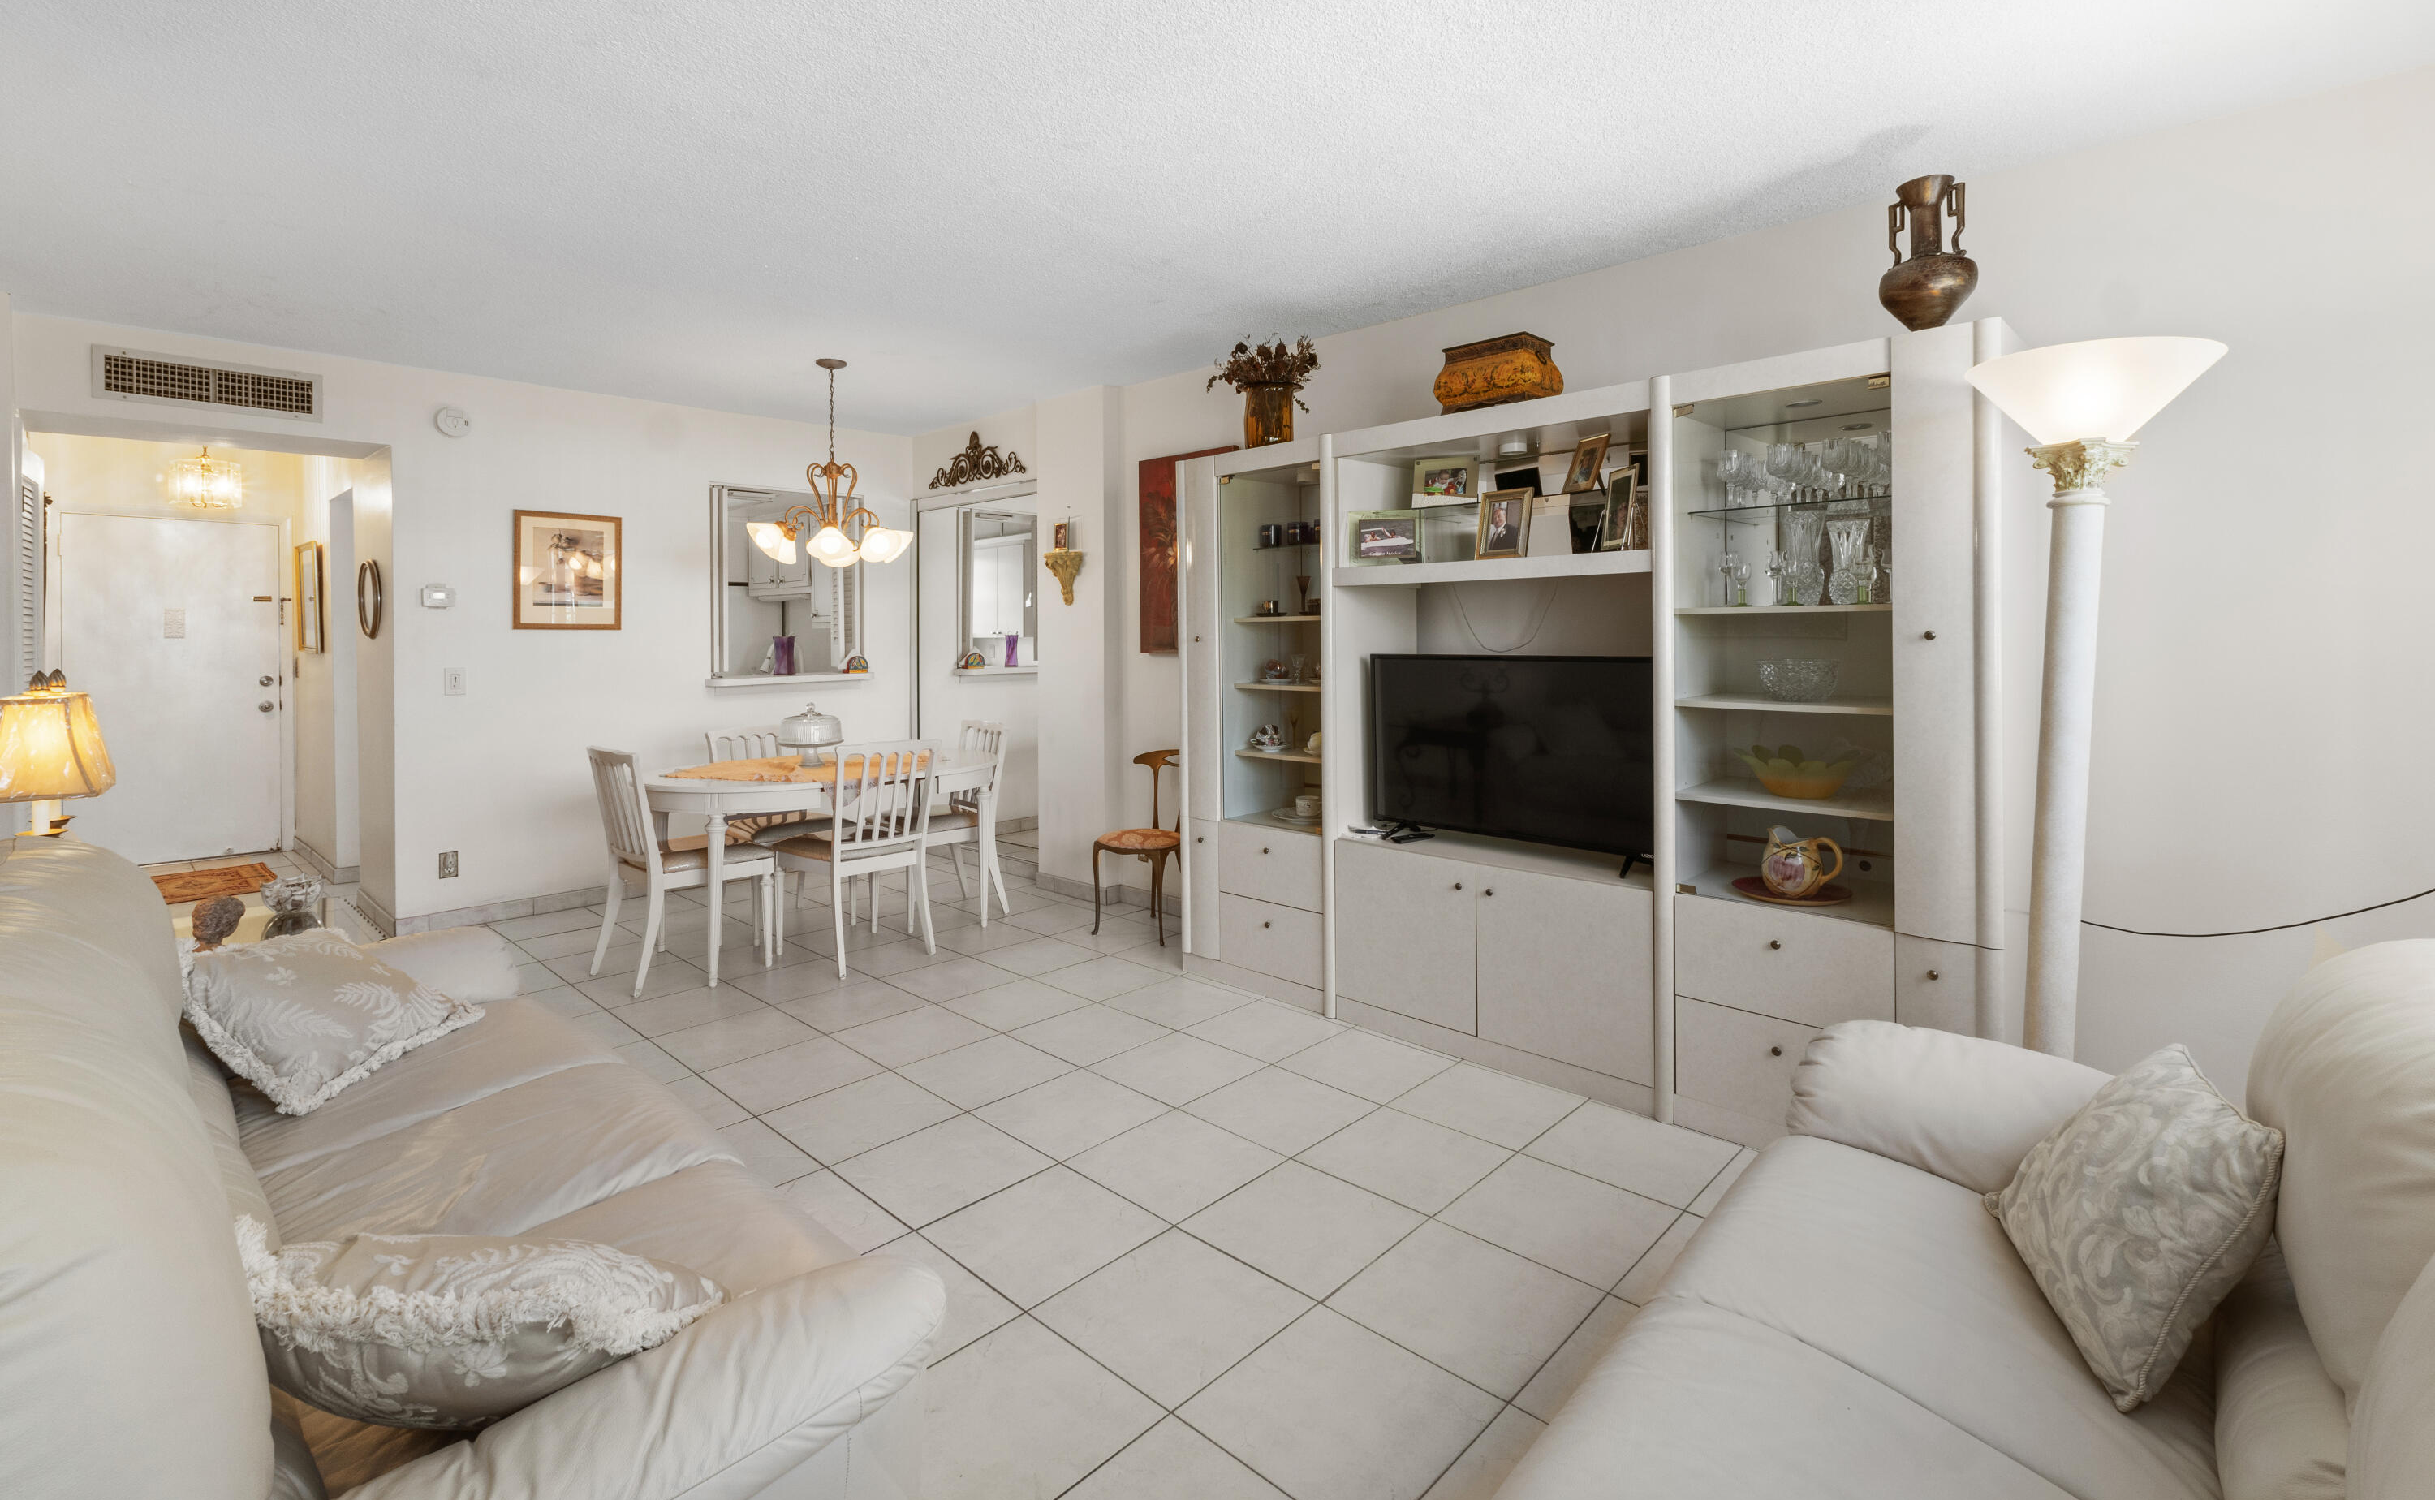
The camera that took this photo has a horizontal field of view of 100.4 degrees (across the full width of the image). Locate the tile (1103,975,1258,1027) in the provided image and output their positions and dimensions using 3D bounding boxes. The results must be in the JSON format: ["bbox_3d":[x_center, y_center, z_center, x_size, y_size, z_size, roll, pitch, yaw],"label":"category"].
[{"bbox_3d":[-0.144,0.928,3.705,0.402,0.012,0.404,5,7,42],"label":"tile"}]

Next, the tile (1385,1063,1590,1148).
[{"bbox_3d":[0.783,1.030,2.949,0.415,0.010,0.415,5,7,44],"label":"tile"}]

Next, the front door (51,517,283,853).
[{"bbox_3d":[-6.221,-0.356,6.060,0.045,2.030,0.910,4,6,43],"label":"front door"}]

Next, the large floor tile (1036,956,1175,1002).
[{"bbox_3d":[-0.446,0.894,3.994,0.403,0.010,0.403,5,8,43],"label":"large floor tile"}]

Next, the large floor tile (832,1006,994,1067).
[{"bbox_3d":[-0.999,0.956,3.372,0.402,0.012,0.404,5,7,42],"label":"large floor tile"}]

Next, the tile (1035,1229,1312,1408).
[{"bbox_3d":[-0.082,1.094,1.981,0.402,0.012,0.404,5,7,42],"label":"tile"}]

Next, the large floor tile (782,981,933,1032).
[{"bbox_3d":[-1.340,0.954,3.746,0.415,0.010,0.415,5,7,44],"label":"large floor tile"}]

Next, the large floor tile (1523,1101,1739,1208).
[{"bbox_3d":[1.071,1.038,2.620,0.402,0.012,0.404,5,7,42],"label":"large floor tile"}]

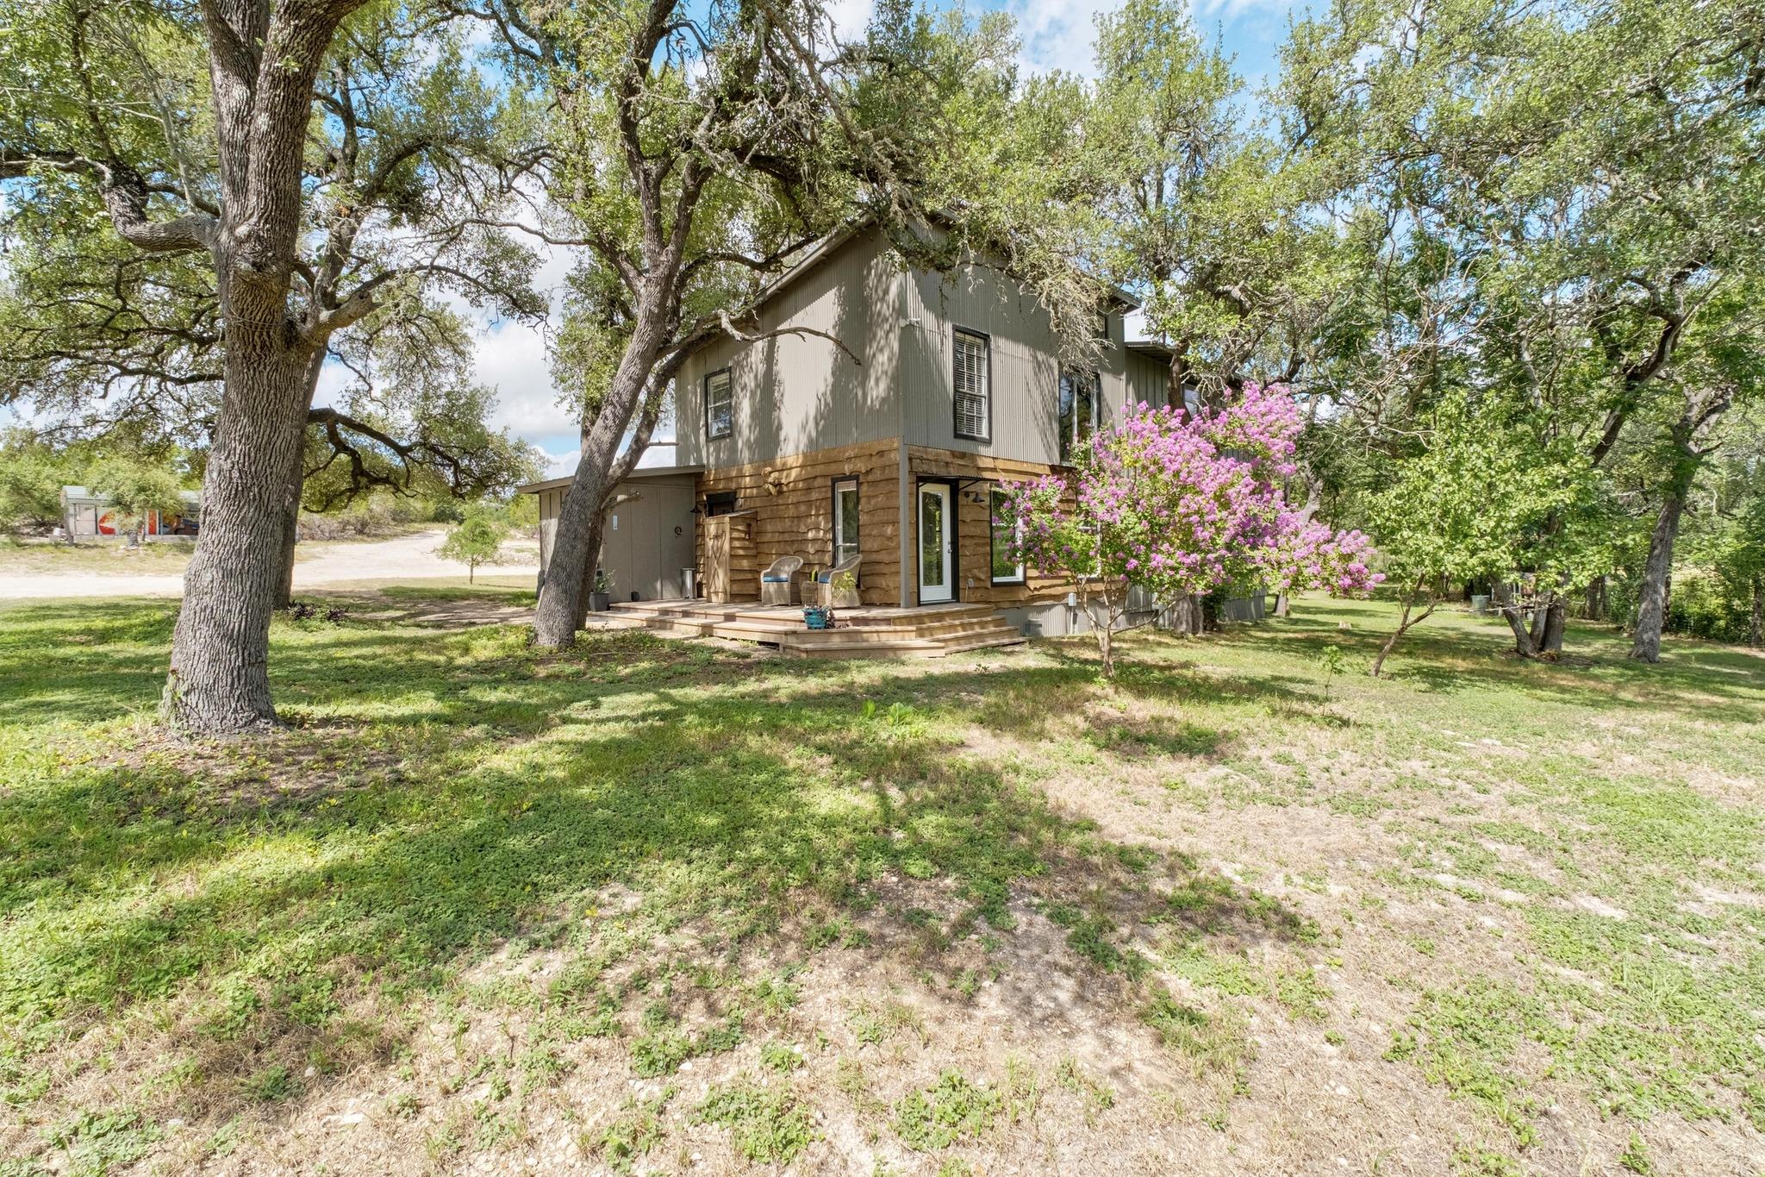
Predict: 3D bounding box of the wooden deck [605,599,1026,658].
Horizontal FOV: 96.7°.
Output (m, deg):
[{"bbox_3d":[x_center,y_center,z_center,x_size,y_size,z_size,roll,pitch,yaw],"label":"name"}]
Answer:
[{"bbox_3d":[-1.822,0.544,14.143,4.400,0.530,8.400,-3,3,-45],"label":"wooden deck"}]

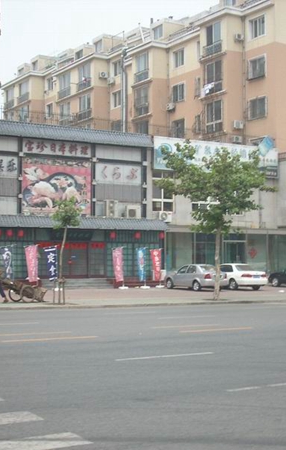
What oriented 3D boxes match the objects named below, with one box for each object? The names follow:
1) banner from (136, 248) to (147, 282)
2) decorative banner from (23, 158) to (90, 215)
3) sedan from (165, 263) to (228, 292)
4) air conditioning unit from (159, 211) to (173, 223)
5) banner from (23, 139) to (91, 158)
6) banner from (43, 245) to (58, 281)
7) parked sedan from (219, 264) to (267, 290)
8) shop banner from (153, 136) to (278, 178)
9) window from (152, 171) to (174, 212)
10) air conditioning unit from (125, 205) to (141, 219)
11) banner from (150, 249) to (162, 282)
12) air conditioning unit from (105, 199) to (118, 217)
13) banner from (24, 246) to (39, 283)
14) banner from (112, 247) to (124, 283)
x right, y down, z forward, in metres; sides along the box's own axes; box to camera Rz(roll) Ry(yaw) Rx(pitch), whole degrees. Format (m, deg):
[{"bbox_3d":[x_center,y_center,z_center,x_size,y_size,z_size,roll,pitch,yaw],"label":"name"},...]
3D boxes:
[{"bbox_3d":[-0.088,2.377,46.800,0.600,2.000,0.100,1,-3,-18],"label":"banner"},{"bbox_3d":[-4.898,-2.149,45.486,4.309,3.227,0.120,2,-3,-30],"label":"decorative banner"},{"bbox_3d":[2.985,2.947,44.908,1.700,1.450,4.350,2,-3,-30],"label":"sedan"},{"bbox_3d":[1.401,-0.461,48.832,0.813,0.593,0.300,2,-3,-30],"label":"air conditioning unit"},{"bbox_3d":[-5.337,-4.736,49.195,4.553,0.899,0.080,2,-3,-29],"label":"banner"},{"bbox_3d":[-5.256,2.187,45.300,0.720,1.930,0.060,-1,-3,12],"label":"banner"},{"bbox_3d":[5.099,3.013,46.307,1.780,1.460,4.750,1,-3,-27],"label":"parked sedan"},{"bbox_3d":[4.842,-4.243,51.180,9.736,2.056,0.200,2,-3,-30],"label":"shop banner"},{"bbox_3d":[1.200,-2.098,49.165,1.590,2.582,0.150,2,-3,-30],"label":"window"},{"bbox_3d":[-0.548,-0.804,47.500,0.880,0.790,0.340,2,-3,-30],"label":"air conditioning unit"},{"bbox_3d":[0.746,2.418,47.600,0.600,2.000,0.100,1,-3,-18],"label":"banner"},{"bbox_3d":[-1.966,-0.983,50.568,0.800,1.070,0.340,2,-3,-29],"label":"air conditioning unit"},{"bbox_3d":[-5.684,1.980,40.754,0.660,1.913,0.100,1,-3,-24],"label":"banner"},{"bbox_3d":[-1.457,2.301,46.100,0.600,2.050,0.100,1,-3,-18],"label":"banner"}]

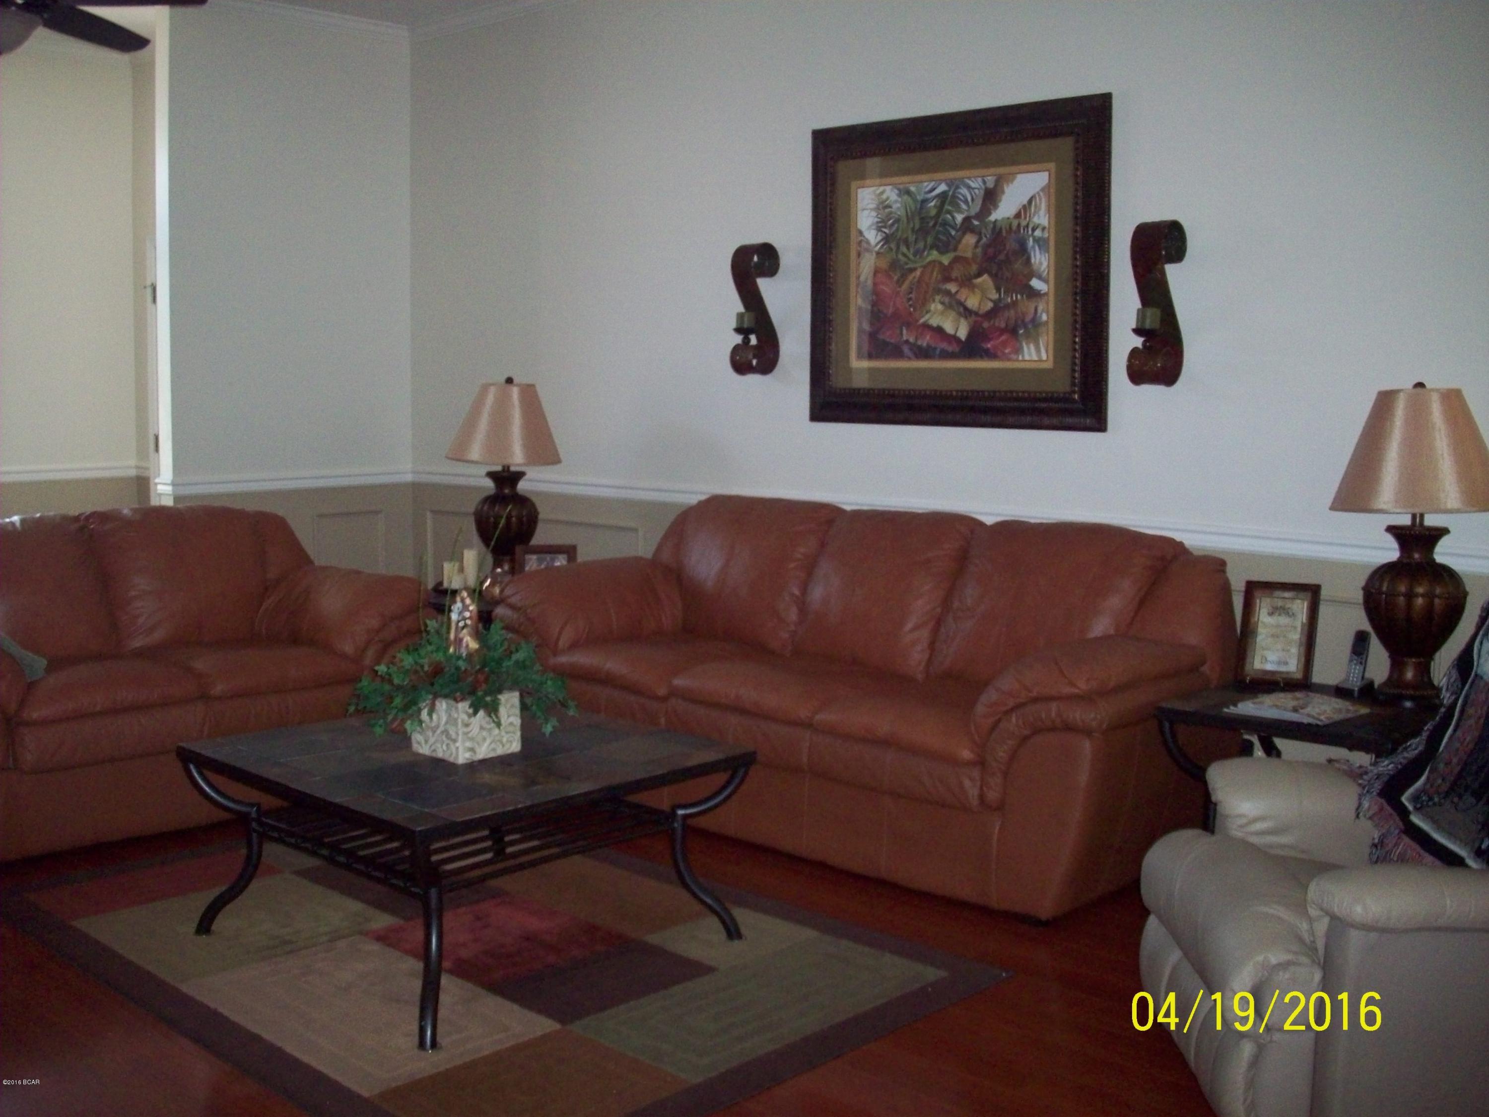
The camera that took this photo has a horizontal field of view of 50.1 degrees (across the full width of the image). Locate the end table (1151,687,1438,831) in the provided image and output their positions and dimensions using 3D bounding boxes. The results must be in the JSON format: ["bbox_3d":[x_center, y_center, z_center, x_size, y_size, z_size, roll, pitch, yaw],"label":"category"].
[{"bbox_3d":[1.494,0.674,4.147,0.593,0.580,0.655,6,8,43],"label":"end table"}]

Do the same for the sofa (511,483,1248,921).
[{"bbox_3d":[0.309,0.357,5.143,2.374,0.973,1.035,6,8,43],"label":"sofa"}]

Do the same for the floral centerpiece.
[{"bbox_3d":[-0.683,0.310,3.925,0.460,0.340,0.460,6,8,43],"label":"floral centerpiece"}]

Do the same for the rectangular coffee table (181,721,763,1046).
[{"bbox_3d":[-0.709,0.713,4.007,1.030,0.480,1.010,6,8,43],"label":"rectangular coffee table"}]

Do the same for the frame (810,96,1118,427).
[{"bbox_3d":[0.715,-0.985,5.470,1.251,1.060,0.050,6,8,43],"label":"frame"}]

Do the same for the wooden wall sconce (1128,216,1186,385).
[{"bbox_3d":[1.266,-0.777,4.894,0.124,0.500,0.135,6,8,43],"label":"wooden wall sconce"}]

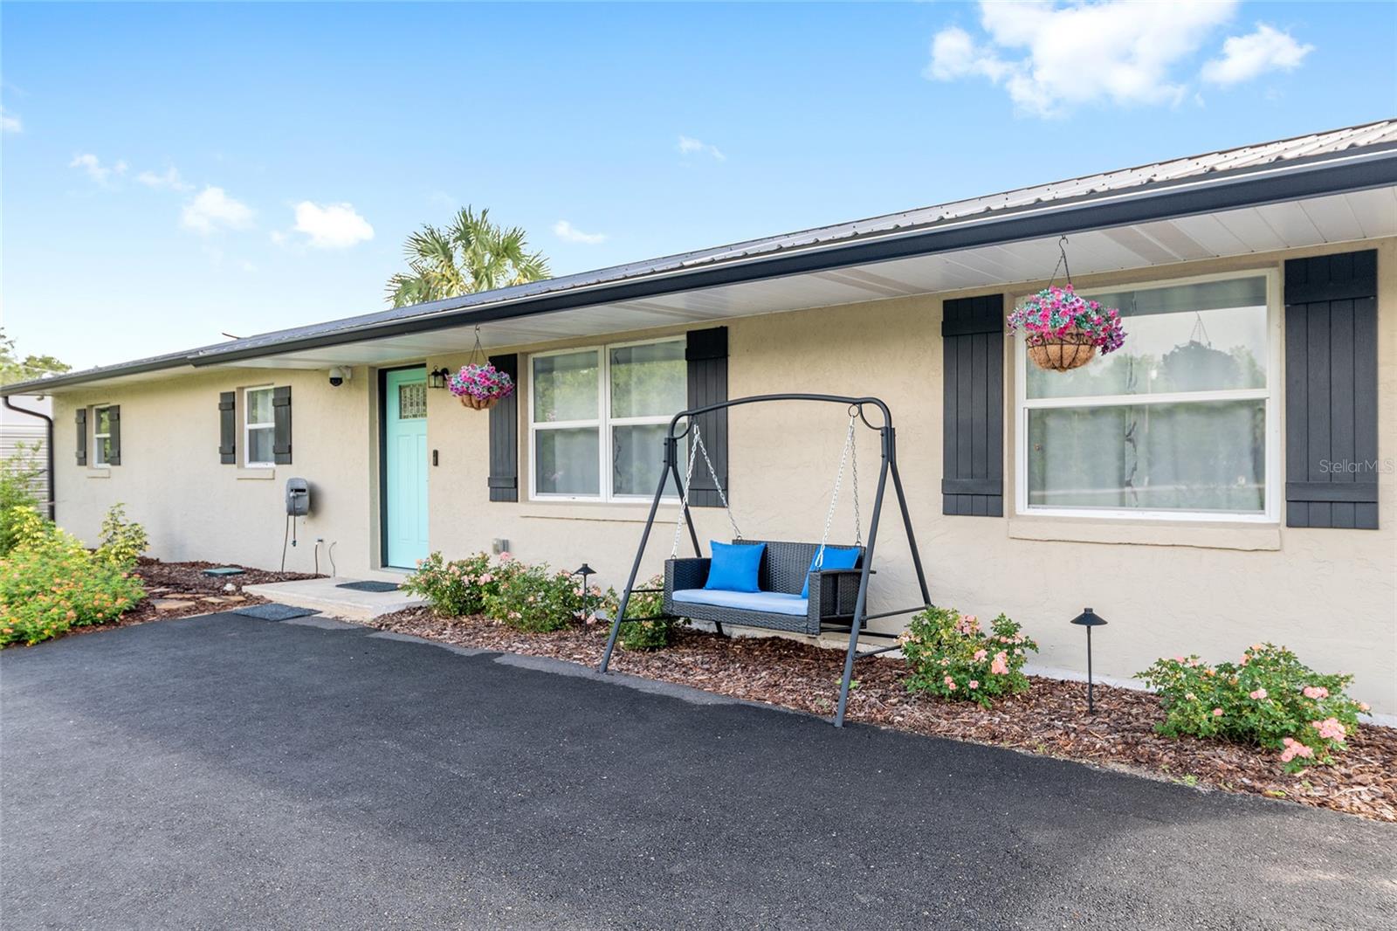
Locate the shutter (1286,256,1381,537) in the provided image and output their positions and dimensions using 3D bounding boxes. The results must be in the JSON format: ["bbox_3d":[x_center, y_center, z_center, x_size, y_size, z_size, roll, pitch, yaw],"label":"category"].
[{"bbox_3d":[3.015,-0.351,4.626,0.376,1.303,0.045,0,0,40],"label":"shutter"}]

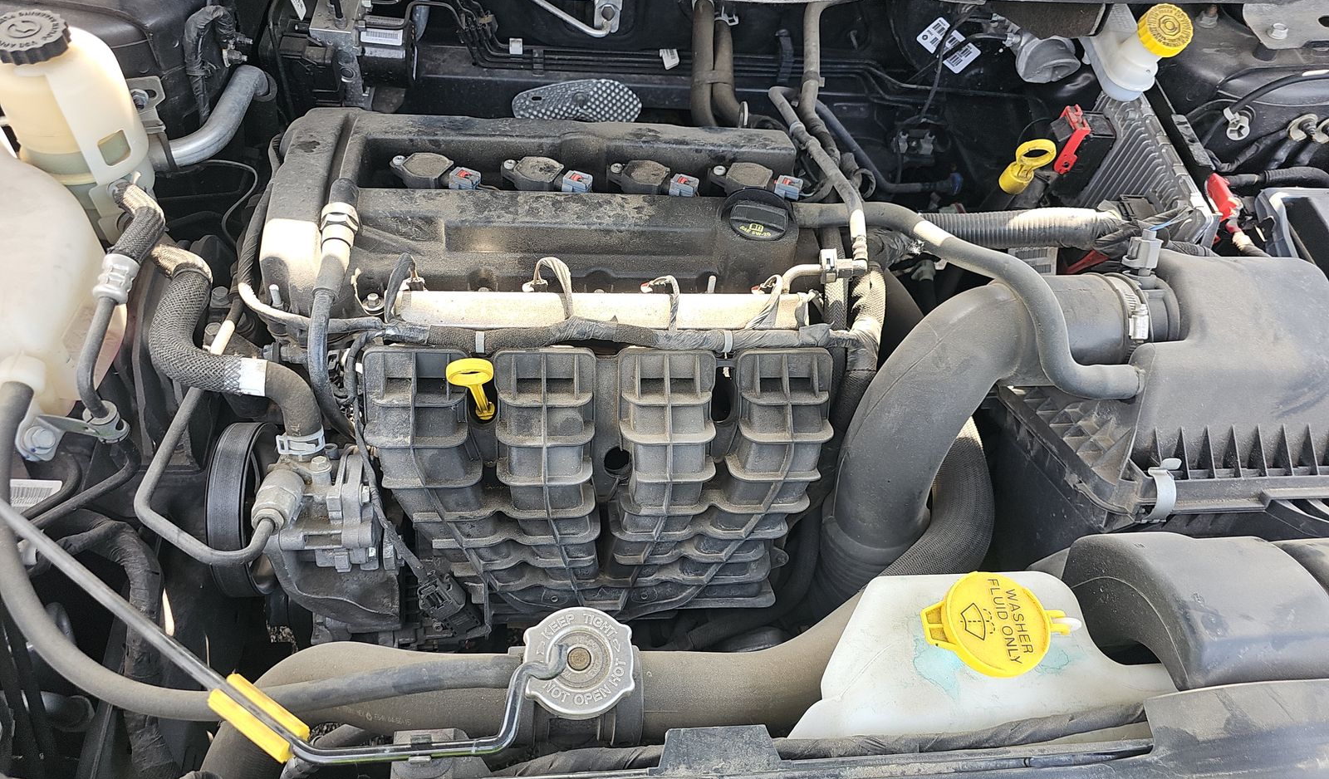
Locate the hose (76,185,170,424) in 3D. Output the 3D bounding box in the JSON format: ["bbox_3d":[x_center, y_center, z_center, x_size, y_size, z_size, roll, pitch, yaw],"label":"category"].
[{"bbox_3d":[-0.427,-0.074,0.701,0.054,0.108,0.174,0,48,-9],"label":"hose"}]

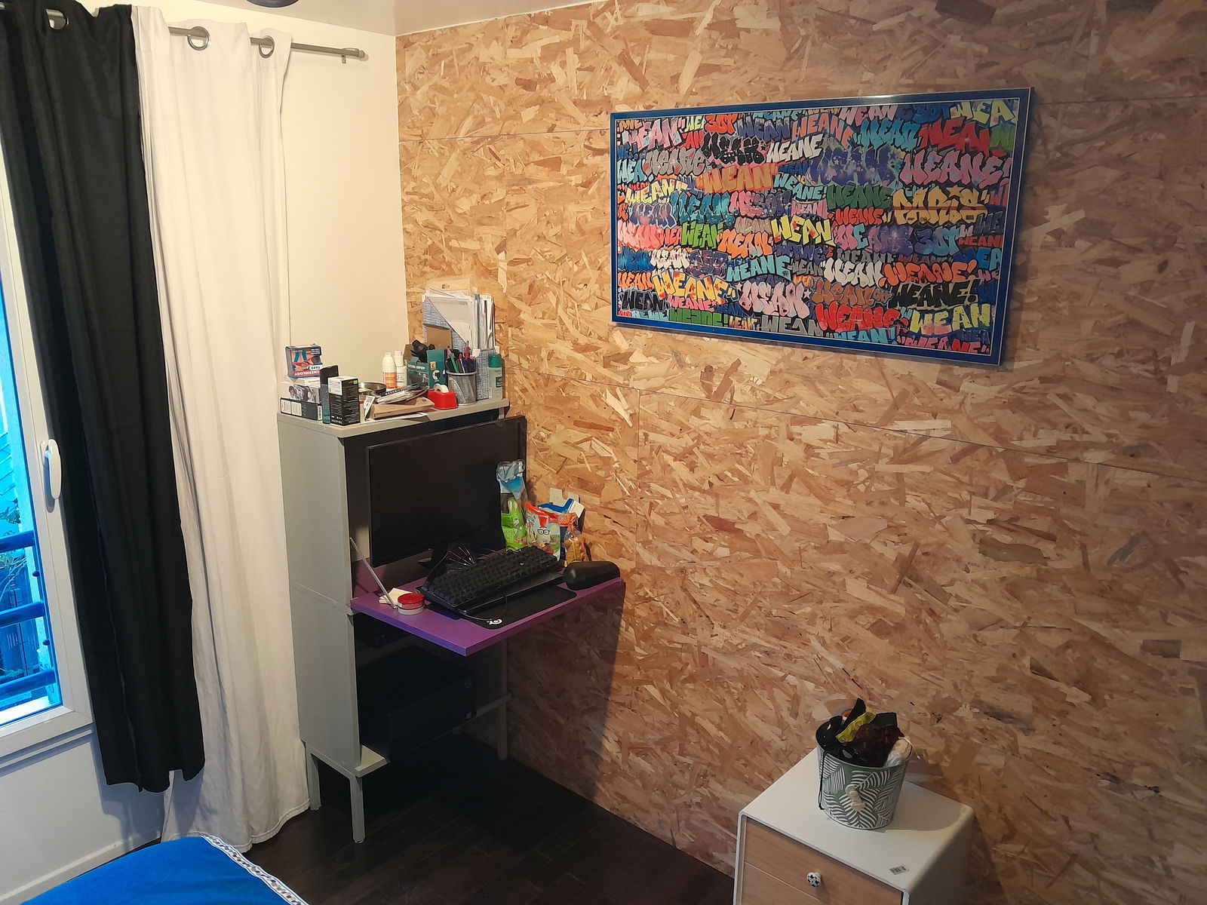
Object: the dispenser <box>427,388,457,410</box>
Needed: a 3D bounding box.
[{"bbox_3d":[-0.479,-0.162,2.672,0.085,0.056,0.050,14,19,42],"label":"dispenser"}]

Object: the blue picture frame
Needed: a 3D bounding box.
[{"bbox_3d":[0.423,-0.525,2.093,1.010,0.532,0.025,12,18,37],"label":"blue picture frame"}]

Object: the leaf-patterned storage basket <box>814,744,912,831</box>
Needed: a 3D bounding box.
[{"bbox_3d":[0.577,0.722,2.033,0.207,0.170,0.207,12,18,37],"label":"leaf-patterned storage basket"}]

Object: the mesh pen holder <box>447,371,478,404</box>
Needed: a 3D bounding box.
[{"bbox_3d":[-0.425,-0.196,2.728,0.090,0.095,0.090,1,14,0],"label":"mesh pen holder"}]

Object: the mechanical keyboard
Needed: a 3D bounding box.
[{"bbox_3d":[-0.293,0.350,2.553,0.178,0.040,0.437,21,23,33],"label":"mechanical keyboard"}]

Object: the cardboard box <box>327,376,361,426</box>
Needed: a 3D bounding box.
[{"bbox_3d":[-0.695,-0.138,2.430,0.054,0.120,0.057,10,17,32],"label":"cardboard box"}]

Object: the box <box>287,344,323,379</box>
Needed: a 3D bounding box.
[{"bbox_3d":[-0.839,-0.256,2.545,0.088,0.090,0.050,-9,17,-34],"label":"box"}]

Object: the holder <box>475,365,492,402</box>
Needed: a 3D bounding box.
[{"bbox_3d":[-0.393,-0.223,2.790,0.075,0.115,0.066,12,18,37],"label":"holder"}]

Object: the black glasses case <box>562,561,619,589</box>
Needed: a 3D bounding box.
[{"bbox_3d":[-0.035,0.343,2.580,0.152,0.056,0.072,-12,20,-42],"label":"black glasses case"}]

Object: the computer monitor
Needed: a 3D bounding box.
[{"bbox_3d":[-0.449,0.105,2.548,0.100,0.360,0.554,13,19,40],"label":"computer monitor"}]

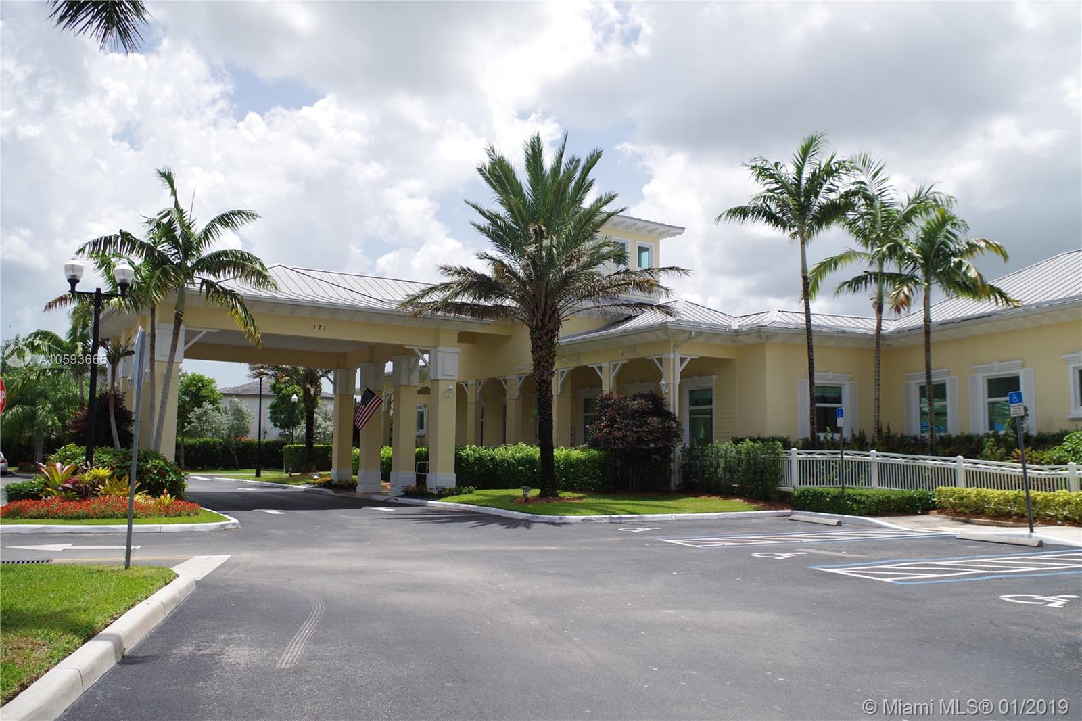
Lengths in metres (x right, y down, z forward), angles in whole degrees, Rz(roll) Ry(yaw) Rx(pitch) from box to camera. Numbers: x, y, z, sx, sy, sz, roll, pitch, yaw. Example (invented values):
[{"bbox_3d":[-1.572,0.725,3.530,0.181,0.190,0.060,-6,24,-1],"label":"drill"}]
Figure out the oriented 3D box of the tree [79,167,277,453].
[{"bbox_3d":[-9.590,-0.629,23.480,5.100,8.800,4.800,0,-6,0],"label":"tree"}]

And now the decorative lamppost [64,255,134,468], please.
[{"bbox_3d":[-10.235,0.527,20.847,1.450,5.950,0.450,2,-6,-17],"label":"decorative lamppost"}]

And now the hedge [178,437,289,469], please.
[{"bbox_3d":[-22.153,6.770,64.627,8.300,2.200,1.300,4,-7,-31],"label":"hedge"}]

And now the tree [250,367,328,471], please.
[{"bbox_3d":[-13.128,1.629,50.085,7.200,9.300,7.000,0,-6,0],"label":"tree"}]

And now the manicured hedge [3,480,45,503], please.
[{"bbox_3d":[-13.703,3.542,24.052,1.200,0.550,0.750,0,-6,0],"label":"manicured hedge"}]

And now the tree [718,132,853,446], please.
[{"bbox_3d":[7.537,-1.348,27.288,4.200,10.800,4.100,0,-6,0],"label":"tree"}]

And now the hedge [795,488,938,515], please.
[{"bbox_3d":[8.625,3.772,24.299,3.300,0.620,1.800,4,-7,-31],"label":"hedge"}]

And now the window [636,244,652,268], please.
[{"bbox_3d":[4.977,-5.015,43.500,0.980,1.280,0.150,4,-7,-31],"label":"window"}]

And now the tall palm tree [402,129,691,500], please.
[{"bbox_3d":[0.064,-1.371,27.485,8.600,11.100,8.400,0,-6,0],"label":"tall palm tree"}]

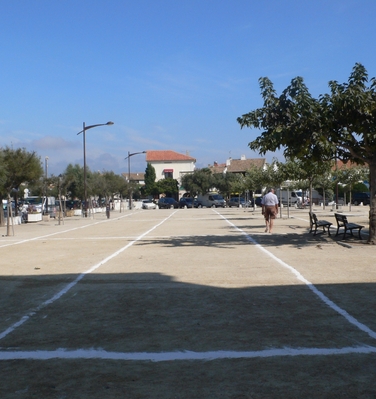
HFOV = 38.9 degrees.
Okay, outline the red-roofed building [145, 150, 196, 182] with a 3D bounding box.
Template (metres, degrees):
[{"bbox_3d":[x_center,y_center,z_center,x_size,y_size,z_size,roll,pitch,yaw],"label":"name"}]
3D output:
[{"bbox_3d":[-2.855,-3.258,89.500,8.200,9.400,9.000,-1,0,0],"label":"red-roofed building"}]

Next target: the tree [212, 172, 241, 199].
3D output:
[{"bbox_3d":[5.166,-1.244,71.500,3.800,4.700,3.700,-1,0,0],"label":"tree"}]

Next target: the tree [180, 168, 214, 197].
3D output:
[{"bbox_3d":[1.228,-1.432,72.700,4.400,5.300,4.400,-1,0,0],"label":"tree"}]

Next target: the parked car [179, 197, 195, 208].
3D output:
[{"bbox_3d":[0.069,0.470,73.500,1.700,1.450,4.100,-1,0,-20],"label":"parked car"}]

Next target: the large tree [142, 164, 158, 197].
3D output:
[{"bbox_3d":[-5.770,-2.179,82.000,2.300,6.900,2.300,-1,0,0],"label":"large tree"}]

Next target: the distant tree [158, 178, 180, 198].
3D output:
[{"bbox_3d":[-2.927,-0.976,80.000,3.700,4.600,3.700,-1,0,0],"label":"distant tree"}]

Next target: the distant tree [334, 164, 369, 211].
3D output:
[{"bbox_3d":[13.373,-0.916,43.991,2.700,3.850,2.700,-1,0,0],"label":"distant tree"}]

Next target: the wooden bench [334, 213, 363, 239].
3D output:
[{"bbox_3d":[5.441,0.917,18.198,0.670,0.800,1.650,-1,0,7],"label":"wooden bench"}]

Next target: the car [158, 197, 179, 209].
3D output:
[{"bbox_3d":[-2.552,0.520,69.996,1.750,1.460,4.100,-1,0,-16],"label":"car"}]

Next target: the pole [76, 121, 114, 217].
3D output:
[{"bbox_3d":[-7.835,-2.533,45.181,3.150,8.050,0.400,-1,0,0],"label":"pole"}]

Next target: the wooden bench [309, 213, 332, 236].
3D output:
[{"bbox_3d":[4.979,0.916,19.950,0.640,0.800,1.750,-1,0,9],"label":"wooden bench"}]

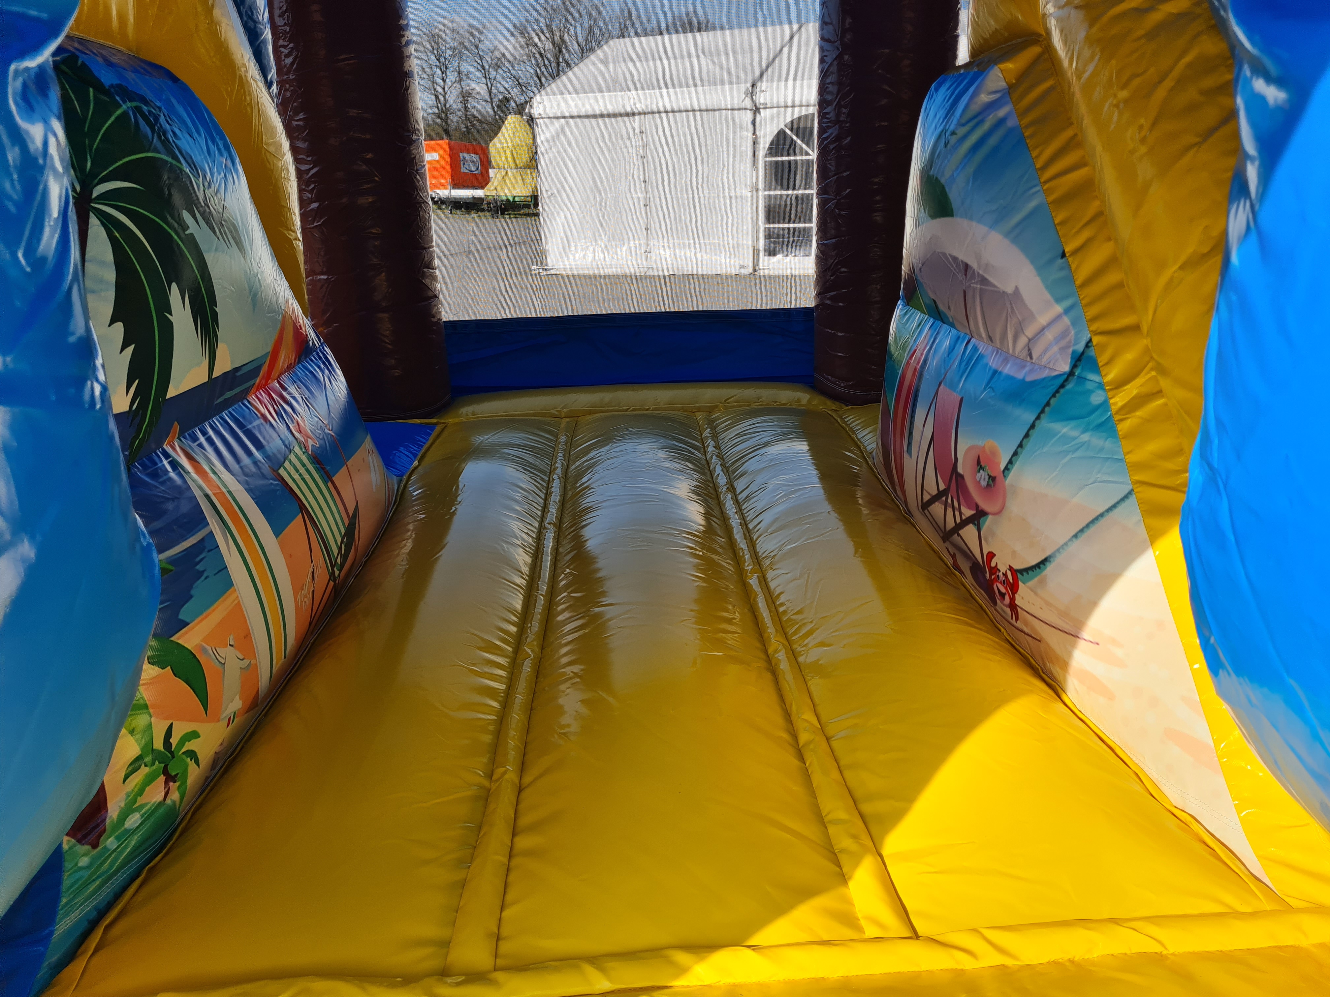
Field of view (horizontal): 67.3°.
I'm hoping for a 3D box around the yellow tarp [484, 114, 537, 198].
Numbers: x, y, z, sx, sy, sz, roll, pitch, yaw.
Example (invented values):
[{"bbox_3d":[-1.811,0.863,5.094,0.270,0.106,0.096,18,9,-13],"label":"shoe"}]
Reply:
[{"bbox_3d":[-4.282,-9.772,28.461,1.450,2.148,1.700,1,19,9],"label":"yellow tarp"}]

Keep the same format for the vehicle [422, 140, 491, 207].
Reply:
[{"bbox_3d":[-7.617,-11.237,34.762,2.100,2.197,4.500,2,19,12],"label":"vehicle"}]

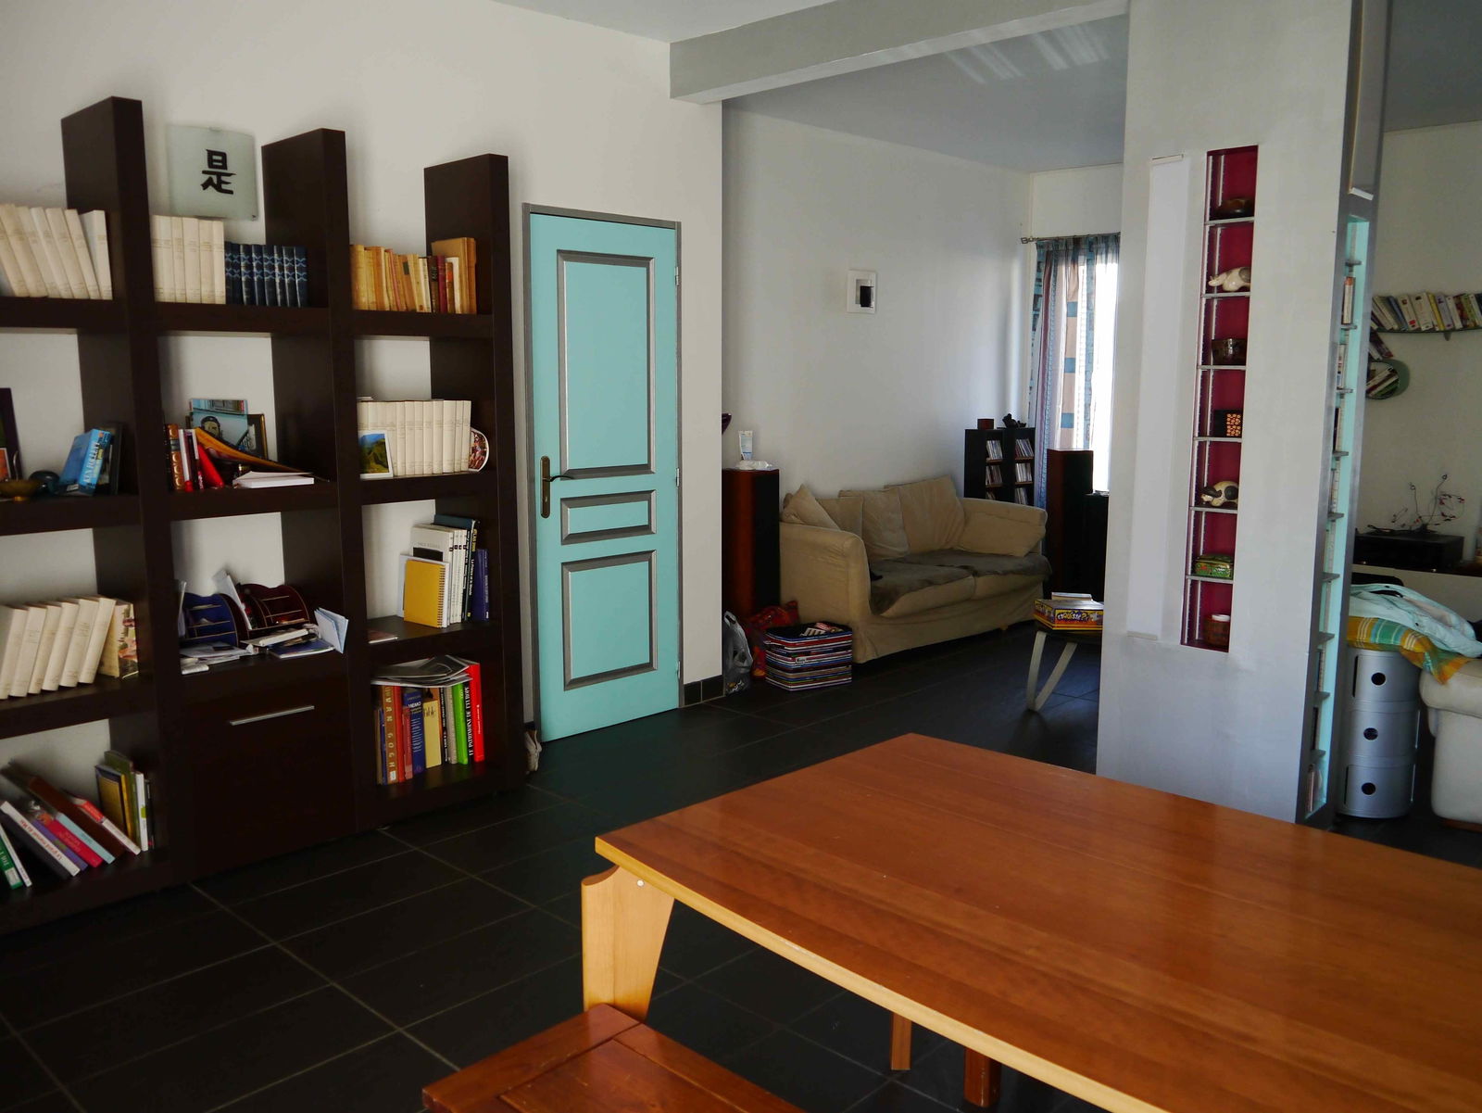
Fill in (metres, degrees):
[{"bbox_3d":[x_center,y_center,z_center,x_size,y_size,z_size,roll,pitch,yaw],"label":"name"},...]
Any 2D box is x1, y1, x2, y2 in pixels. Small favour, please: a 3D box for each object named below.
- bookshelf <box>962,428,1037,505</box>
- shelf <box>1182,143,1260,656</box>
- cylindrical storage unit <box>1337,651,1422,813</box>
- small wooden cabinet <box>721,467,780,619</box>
[{"bbox_3d":[1.707,-0.281,8.021,0.240,1.125,0.500,8,11,43],"label":"bookshelf"},{"bbox_3d":[1.499,-0.462,3.685,0.153,1.503,0.155,8,11,43],"label":"shelf"},{"bbox_3d":[2.131,0.560,4.100,0.320,0.585,0.320,2,9,16],"label":"cylindrical storage unit"},{"bbox_3d":[0.030,0.065,6.070,0.300,1.000,0.180,8,11,43],"label":"small wooden cabinet"}]

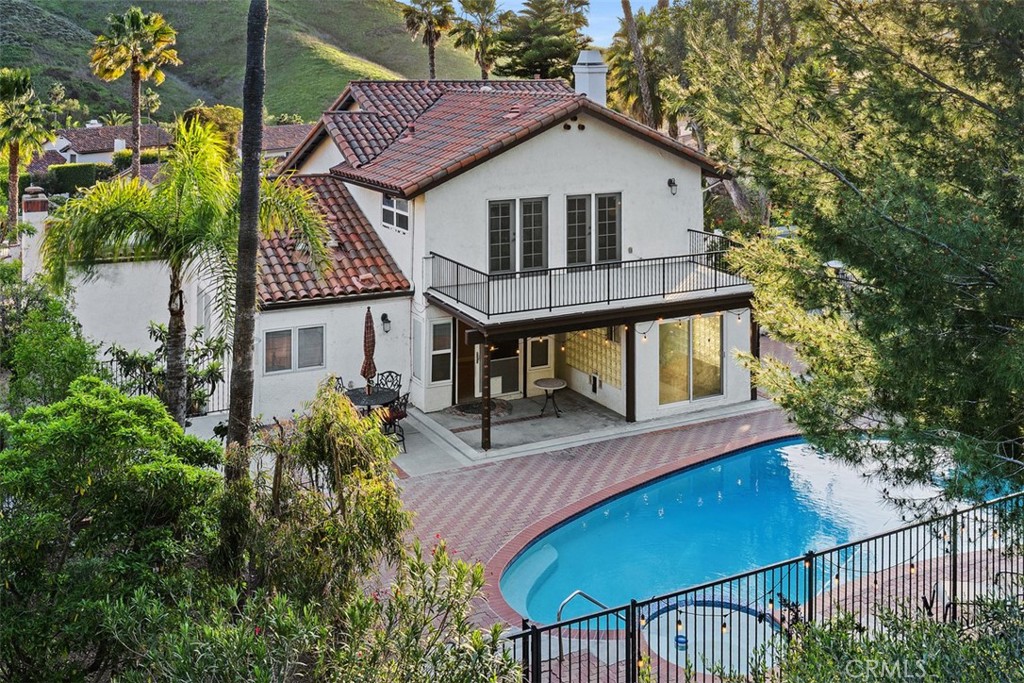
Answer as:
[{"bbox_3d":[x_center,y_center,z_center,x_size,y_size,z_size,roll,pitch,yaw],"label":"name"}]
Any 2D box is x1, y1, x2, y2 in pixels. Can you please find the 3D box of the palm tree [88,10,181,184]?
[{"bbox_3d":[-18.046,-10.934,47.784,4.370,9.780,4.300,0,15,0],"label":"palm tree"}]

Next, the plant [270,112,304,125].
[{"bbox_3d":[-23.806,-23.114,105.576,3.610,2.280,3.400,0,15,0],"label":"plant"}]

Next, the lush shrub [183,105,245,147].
[{"bbox_3d":[-21.738,-15.204,72.503,4.520,4.280,4.400,0,15,0],"label":"lush shrub"}]

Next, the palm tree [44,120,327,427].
[{"bbox_3d":[-7.590,-1.291,23.216,6.620,7.630,6.290,0,15,0],"label":"palm tree"}]

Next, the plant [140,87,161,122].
[{"bbox_3d":[-44.256,-28.595,121.717,2.570,5.000,2.440,0,15,0],"label":"plant"}]

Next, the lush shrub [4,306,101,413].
[{"bbox_3d":[-10.726,0.606,23.190,2.280,3.000,2.200,0,15,0],"label":"lush shrub"}]

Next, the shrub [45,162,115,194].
[{"bbox_3d":[-28.842,-10.866,66.394,4.670,2.110,2.200,0,15,0],"label":"shrub"}]

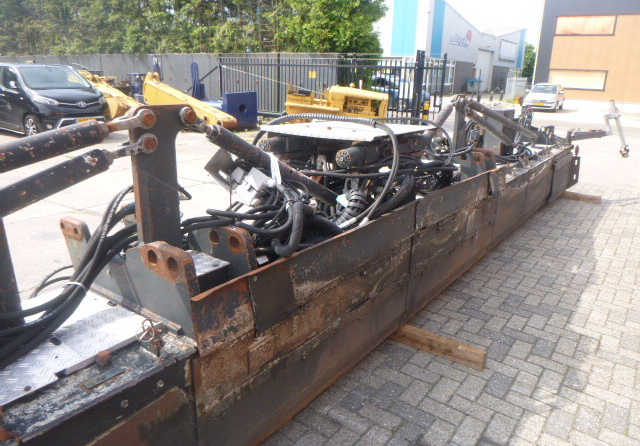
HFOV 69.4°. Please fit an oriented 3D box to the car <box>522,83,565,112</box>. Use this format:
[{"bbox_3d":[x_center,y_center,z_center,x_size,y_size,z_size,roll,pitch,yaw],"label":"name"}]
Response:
[{"bbox_3d":[12.200,-6.850,25.100,1.690,1.420,4.000,11,20,28],"label":"car"}]

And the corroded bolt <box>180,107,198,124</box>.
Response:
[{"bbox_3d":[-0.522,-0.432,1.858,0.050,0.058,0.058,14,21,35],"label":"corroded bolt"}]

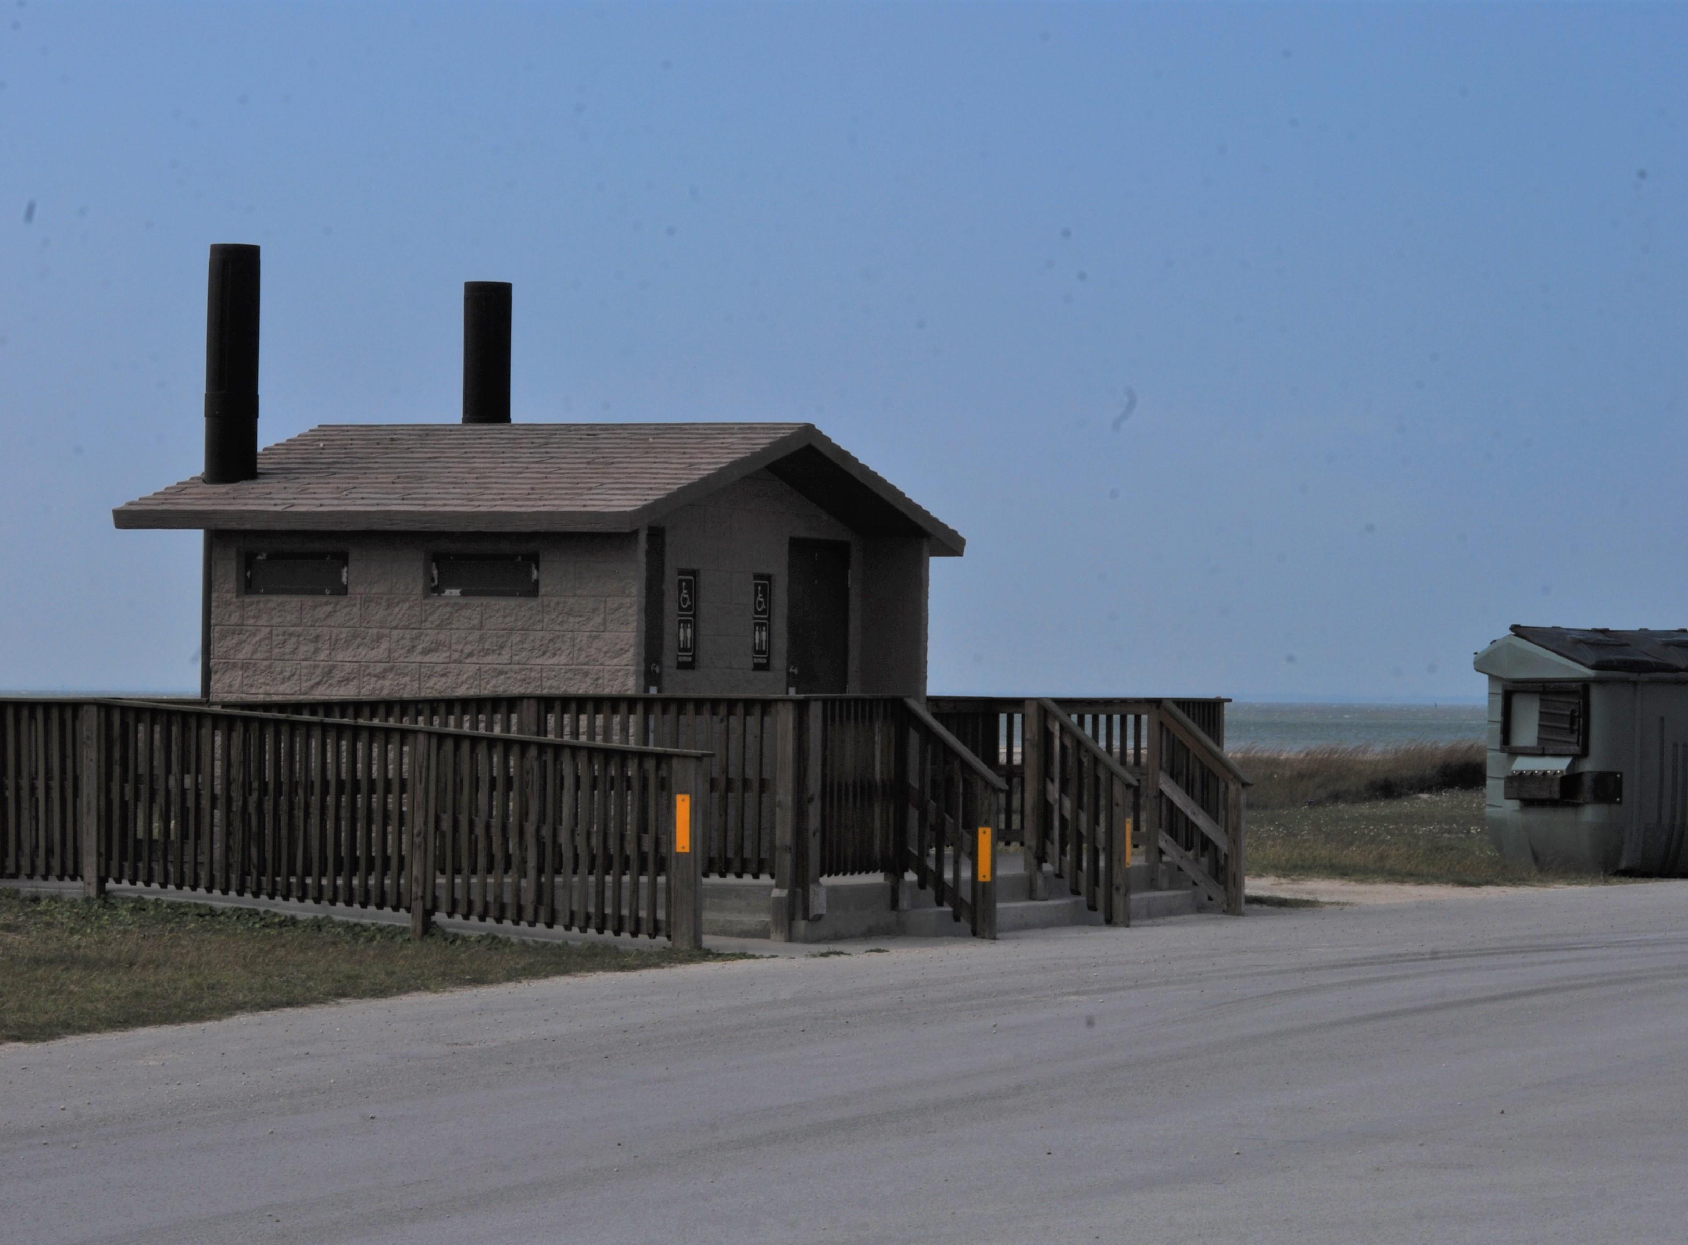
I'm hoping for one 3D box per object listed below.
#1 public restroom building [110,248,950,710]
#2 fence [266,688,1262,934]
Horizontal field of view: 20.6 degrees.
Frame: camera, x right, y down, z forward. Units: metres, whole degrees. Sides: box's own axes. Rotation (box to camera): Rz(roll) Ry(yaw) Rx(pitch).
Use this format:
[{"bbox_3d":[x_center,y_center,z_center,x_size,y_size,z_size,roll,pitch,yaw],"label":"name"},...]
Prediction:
[{"bbox_3d":[-1.883,-0.506,30.483,3.709,3.736,4.678,1,-1,26],"label":"public restroom building"},{"bbox_3d":[-0.159,1.158,29.881,4.640,1.420,6.300,0,-1,27],"label":"fence"}]

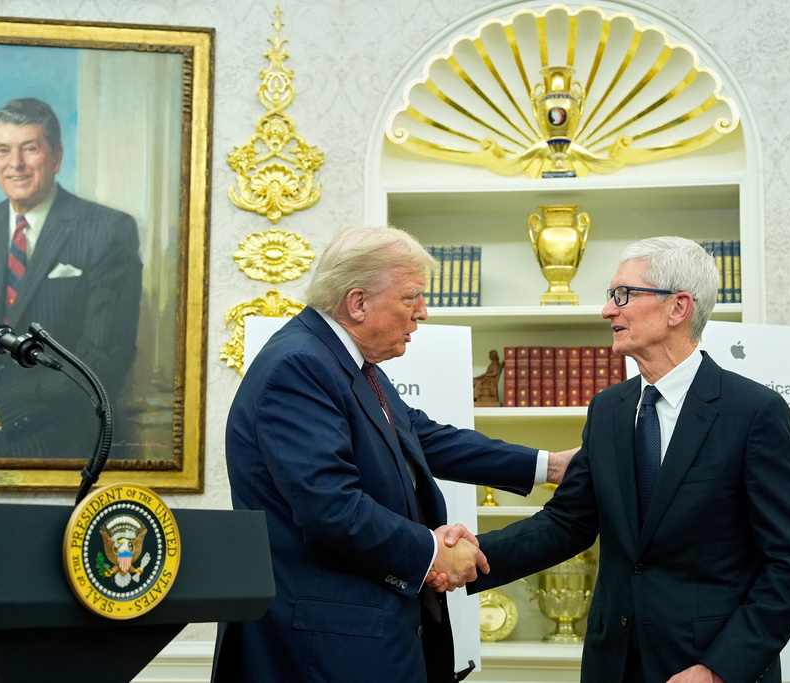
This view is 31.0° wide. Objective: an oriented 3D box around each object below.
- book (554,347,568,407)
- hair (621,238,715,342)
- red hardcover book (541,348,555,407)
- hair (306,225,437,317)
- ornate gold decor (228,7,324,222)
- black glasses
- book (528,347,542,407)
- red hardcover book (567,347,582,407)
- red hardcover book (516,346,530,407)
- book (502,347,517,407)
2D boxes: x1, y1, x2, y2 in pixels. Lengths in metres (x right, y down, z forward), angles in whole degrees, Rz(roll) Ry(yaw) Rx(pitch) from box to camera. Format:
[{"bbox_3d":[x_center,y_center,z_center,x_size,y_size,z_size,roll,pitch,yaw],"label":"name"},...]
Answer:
[{"bbox_3d":[0.562,0.126,4.785,0.042,0.203,0.145,-1,-7,8],"label":"book"},{"bbox_3d":[0.563,-0.107,2.885,0.200,0.205,0.170,4,-7,-8],"label":"hair"},{"bbox_3d":[0.486,0.120,4.513,0.041,0.192,0.135,0,-8,5],"label":"red hardcover book"},{"bbox_3d":[-0.044,-0.138,2.770,0.235,0.170,0.185,2,-8,-10],"label":"hair"},{"bbox_3d":[-0.382,-0.730,4.551,0.305,0.712,0.045,0,-8,0],"label":"ornate gold decor"},{"bbox_3d":[0.522,-0.088,2.876,0.150,0.046,0.142,4,-7,-8],"label":"black glasses"},{"bbox_3d":[0.479,0.126,4.797,0.042,0.203,0.145,-1,-7,8],"label":"book"},{"bbox_3d":[0.567,0.120,4.513,0.042,0.192,0.135,0,-8,5],"label":"red hardcover book"},{"bbox_3d":[0.406,0.120,4.513,0.041,0.192,0.135,0,-8,5],"label":"red hardcover book"},{"bbox_3d":[0.396,0.126,4.810,0.041,0.203,0.145,-1,-7,8],"label":"book"}]

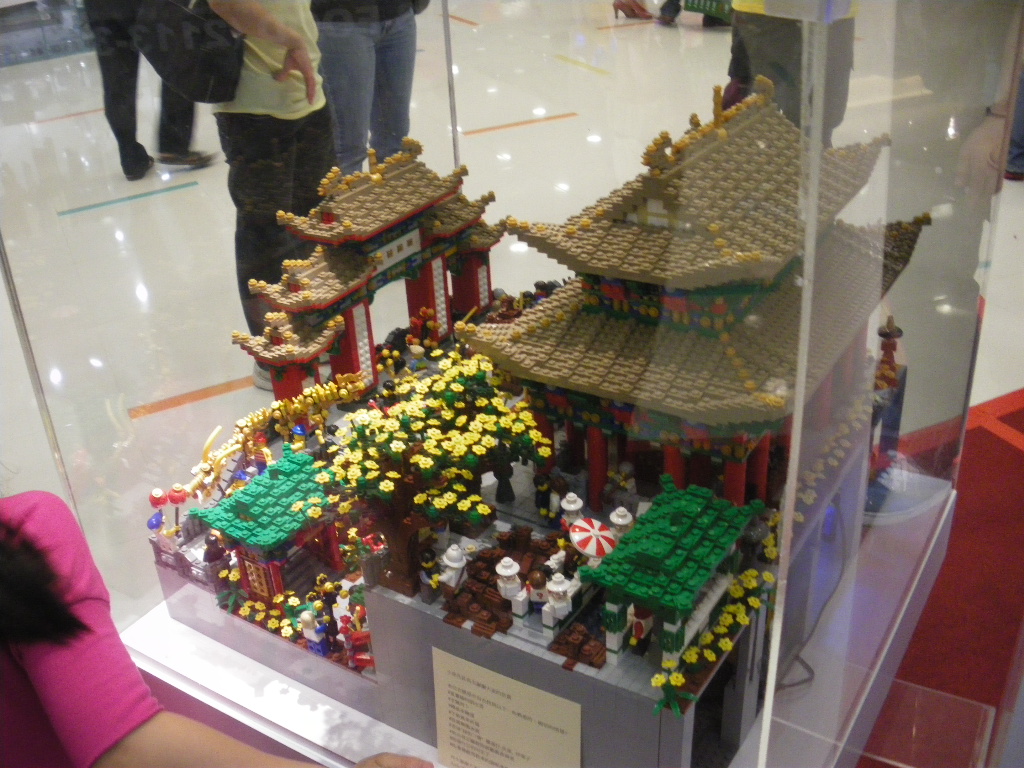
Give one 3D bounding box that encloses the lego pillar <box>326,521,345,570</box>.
[{"bbox_3d":[-0.153,0.139,0.928,0.009,0.053,0.009,15,35,29],"label":"lego pillar"}]

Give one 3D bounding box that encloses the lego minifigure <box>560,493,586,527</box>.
[{"bbox_3d":[0.045,0.102,0.786,0.020,0.043,0.016,2,31,9],"label":"lego minifigure"}]

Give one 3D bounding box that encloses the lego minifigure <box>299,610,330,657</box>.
[{"bbox_3d":[-0.162,0.201,0.868,0.021,0.041,0.016,14,33,30],"label":"lego minifigure"}]

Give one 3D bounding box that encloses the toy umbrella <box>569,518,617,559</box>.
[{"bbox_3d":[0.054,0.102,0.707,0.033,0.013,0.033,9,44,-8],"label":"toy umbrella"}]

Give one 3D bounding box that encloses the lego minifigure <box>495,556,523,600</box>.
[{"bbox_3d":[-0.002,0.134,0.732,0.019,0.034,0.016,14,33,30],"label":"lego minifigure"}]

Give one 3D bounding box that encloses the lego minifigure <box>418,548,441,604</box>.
[{"bbox_3d":[-0.057,0.133,0.744,0.014,0.041,0.019,15,35,29],"label":"lego minifigure"}]

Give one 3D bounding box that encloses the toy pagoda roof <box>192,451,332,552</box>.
[{"bbox_3d":[-0.202,0.090,0.911,0.092,0.028,0.120,14,33,30],"label":"toy pagoda roof"}]

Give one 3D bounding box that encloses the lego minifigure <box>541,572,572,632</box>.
[{"bbox_3d":[0.030,0.145,0.715,0.020,0.041,0.016,14,33,30],"label":"lego minifigure"}]

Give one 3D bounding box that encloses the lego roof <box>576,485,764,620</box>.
[{"bbox_3d":[0.104,0.096,0.679,0.076,0.037,0.117,15,35,29],"label":"lego roof"}]

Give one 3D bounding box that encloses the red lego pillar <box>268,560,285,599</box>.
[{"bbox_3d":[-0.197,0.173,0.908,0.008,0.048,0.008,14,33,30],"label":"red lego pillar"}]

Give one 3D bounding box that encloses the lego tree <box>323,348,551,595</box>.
[{"bbox_3d":[-0.054,0.070,0.774,0.158,0.158,0.145,-3,28,2],"label":"lego tree"}]

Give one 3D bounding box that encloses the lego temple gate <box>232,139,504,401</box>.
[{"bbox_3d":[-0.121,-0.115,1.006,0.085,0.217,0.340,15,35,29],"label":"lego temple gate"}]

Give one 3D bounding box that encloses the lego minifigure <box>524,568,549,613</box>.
[{"bbox_3d":[0.018,0.144,0.732,0.020,0.038,0.015,14,33,30],"label":"lego minifigure"}]

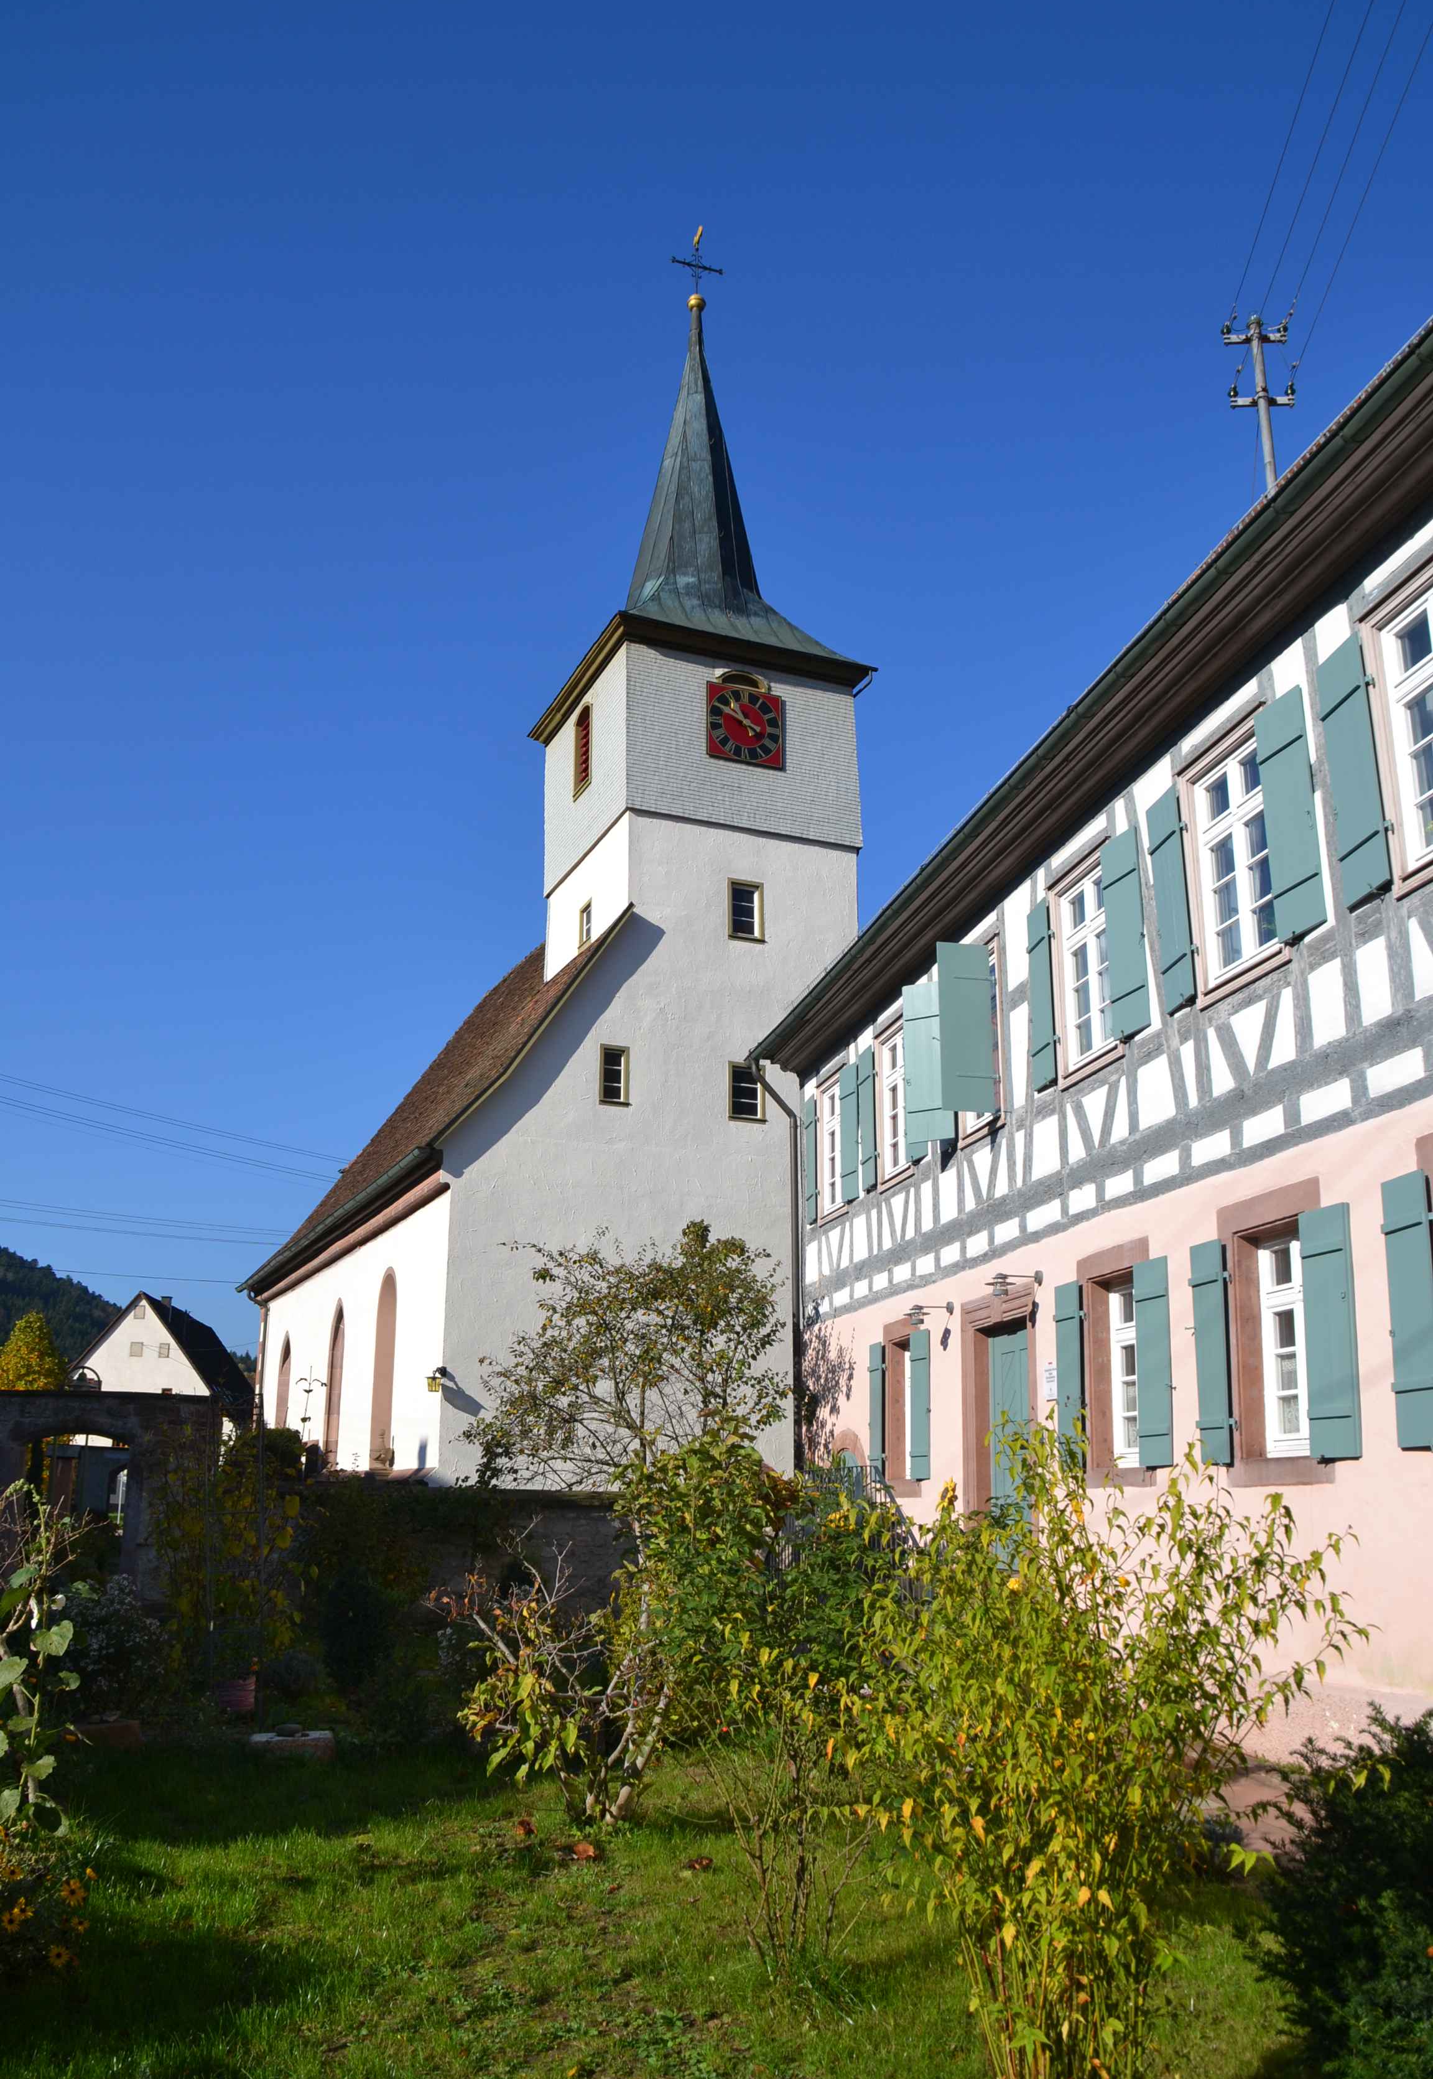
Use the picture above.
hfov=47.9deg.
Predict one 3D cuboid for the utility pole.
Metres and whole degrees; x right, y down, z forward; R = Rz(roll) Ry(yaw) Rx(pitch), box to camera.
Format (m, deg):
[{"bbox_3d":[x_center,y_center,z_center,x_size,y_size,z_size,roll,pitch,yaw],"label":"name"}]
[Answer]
[{"bbox_3d":[4.247,-4.882,12.491,0.520,1.660,0.170,-1,-15,4],"label":"utility pole"}]

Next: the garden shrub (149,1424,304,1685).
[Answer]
[{"bbox_3d":[-3.787,3.968,12.349,1.200,2.050,0.950,7,-17,-22],"label":"garden shrub"}]

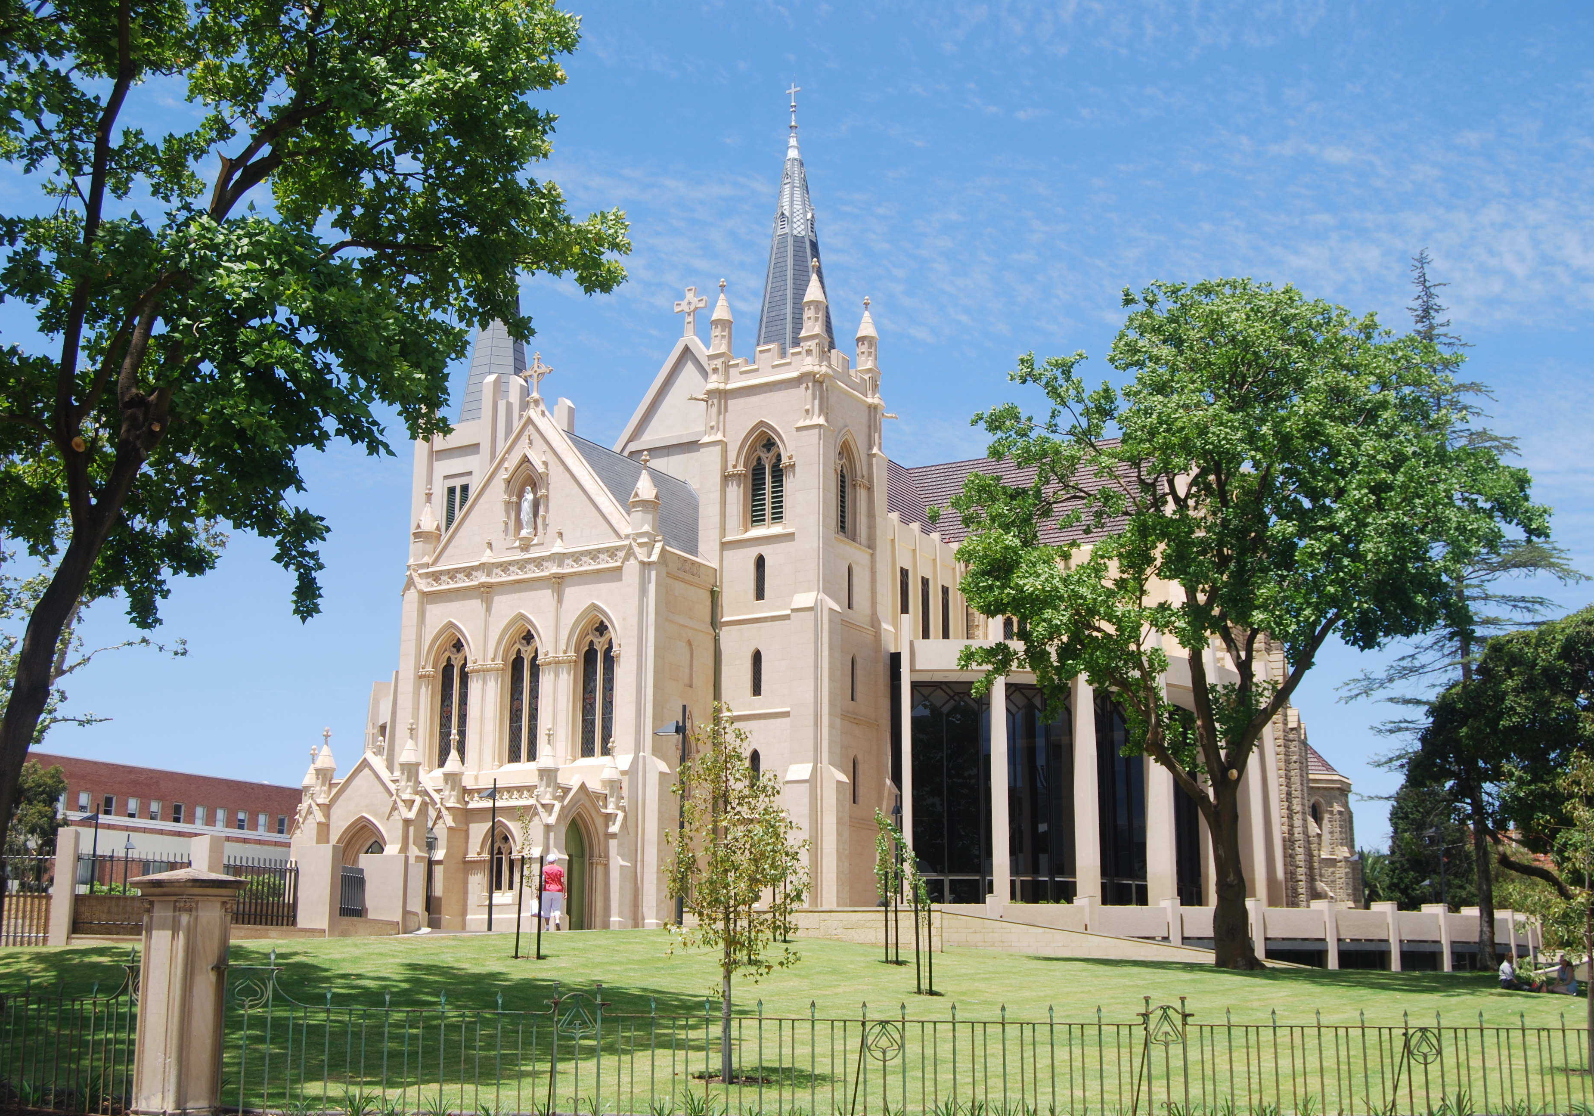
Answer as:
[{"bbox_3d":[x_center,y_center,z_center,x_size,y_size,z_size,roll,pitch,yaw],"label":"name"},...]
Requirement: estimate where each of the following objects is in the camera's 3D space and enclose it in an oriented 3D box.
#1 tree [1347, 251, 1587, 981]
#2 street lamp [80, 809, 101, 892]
[{"bbox_3d":[18.470,1.046,50.780,6.400,20.561,6.200,0,-13,0],"label":"tree"},{"bbox_3d":[-20.538,9.159,52.446,0.600,4.023,0.200,0,-13,0],"label":"street lamp"}]

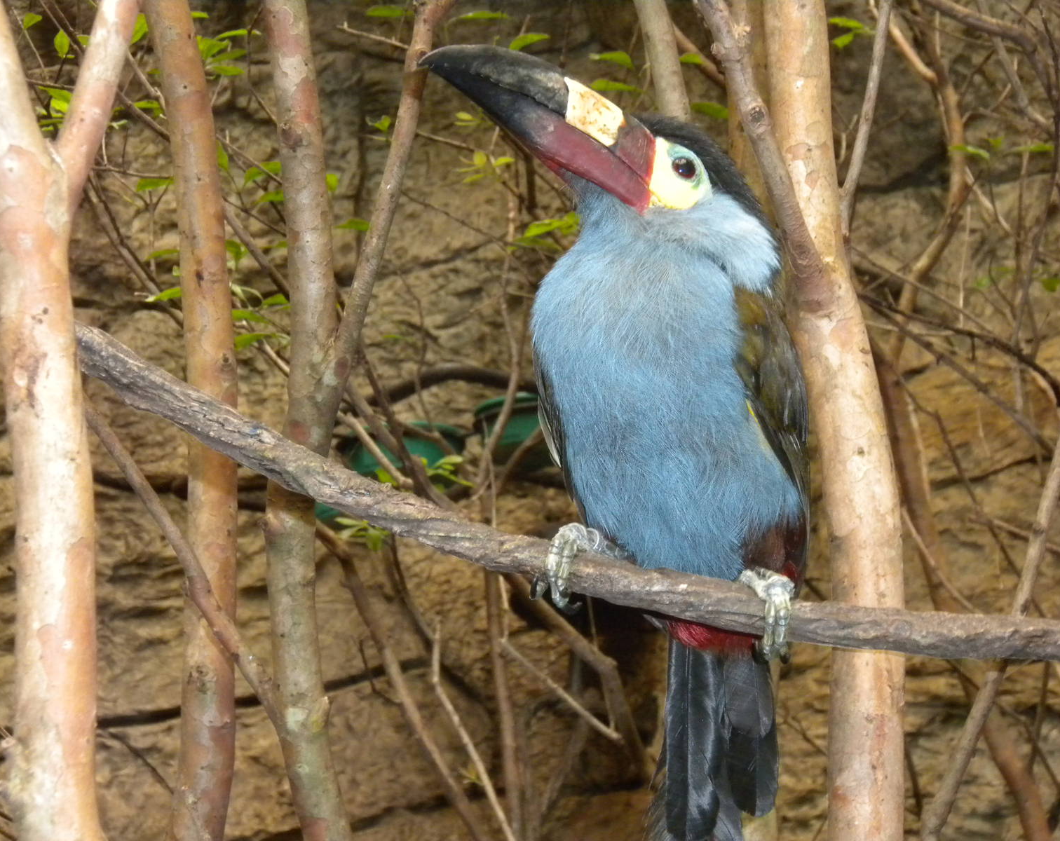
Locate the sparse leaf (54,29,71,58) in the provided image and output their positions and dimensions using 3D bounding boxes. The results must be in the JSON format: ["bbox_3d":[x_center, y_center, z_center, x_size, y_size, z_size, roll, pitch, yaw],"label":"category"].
[{"bbox_3d":[-0.285,-0.230,1.680,0.011,0.018,0.006,-2,-2,0],"label":"sparse leaf"}]

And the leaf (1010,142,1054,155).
[{"bbox_3d":[0.355,-0.193,1.950,0.031,0.008,0.014,-3,-2,0],"label":"leaf"}]

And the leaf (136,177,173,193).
[{"bbox_3d":[-0.234,-0.147,1.720,0.025,0.009,0.012,-8,-2,0],"label":"leaf"}]

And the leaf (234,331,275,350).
[{"bbox_3d":[-0.170,-0.048,1.680,0.028,0.009,0.013,-15,-2,0],"label":"leaf"}]

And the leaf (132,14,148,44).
[{"bbox_3d":[-0.239,-0.239,1.680,0.012,0.018,0.007,-2,-2,0],"label":"leaf"}]

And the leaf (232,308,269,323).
[{"bbox_3d":[-0.172,-0.064,1.680,0.025,0.007,0.012,11,-2,0],"label":"leaf"}]

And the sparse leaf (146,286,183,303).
[{"bbox_3d":[-0.225,-0.078,1.700,0.027,0.008,0.012,-15,-2,0],"label":"sparse leaf"}]

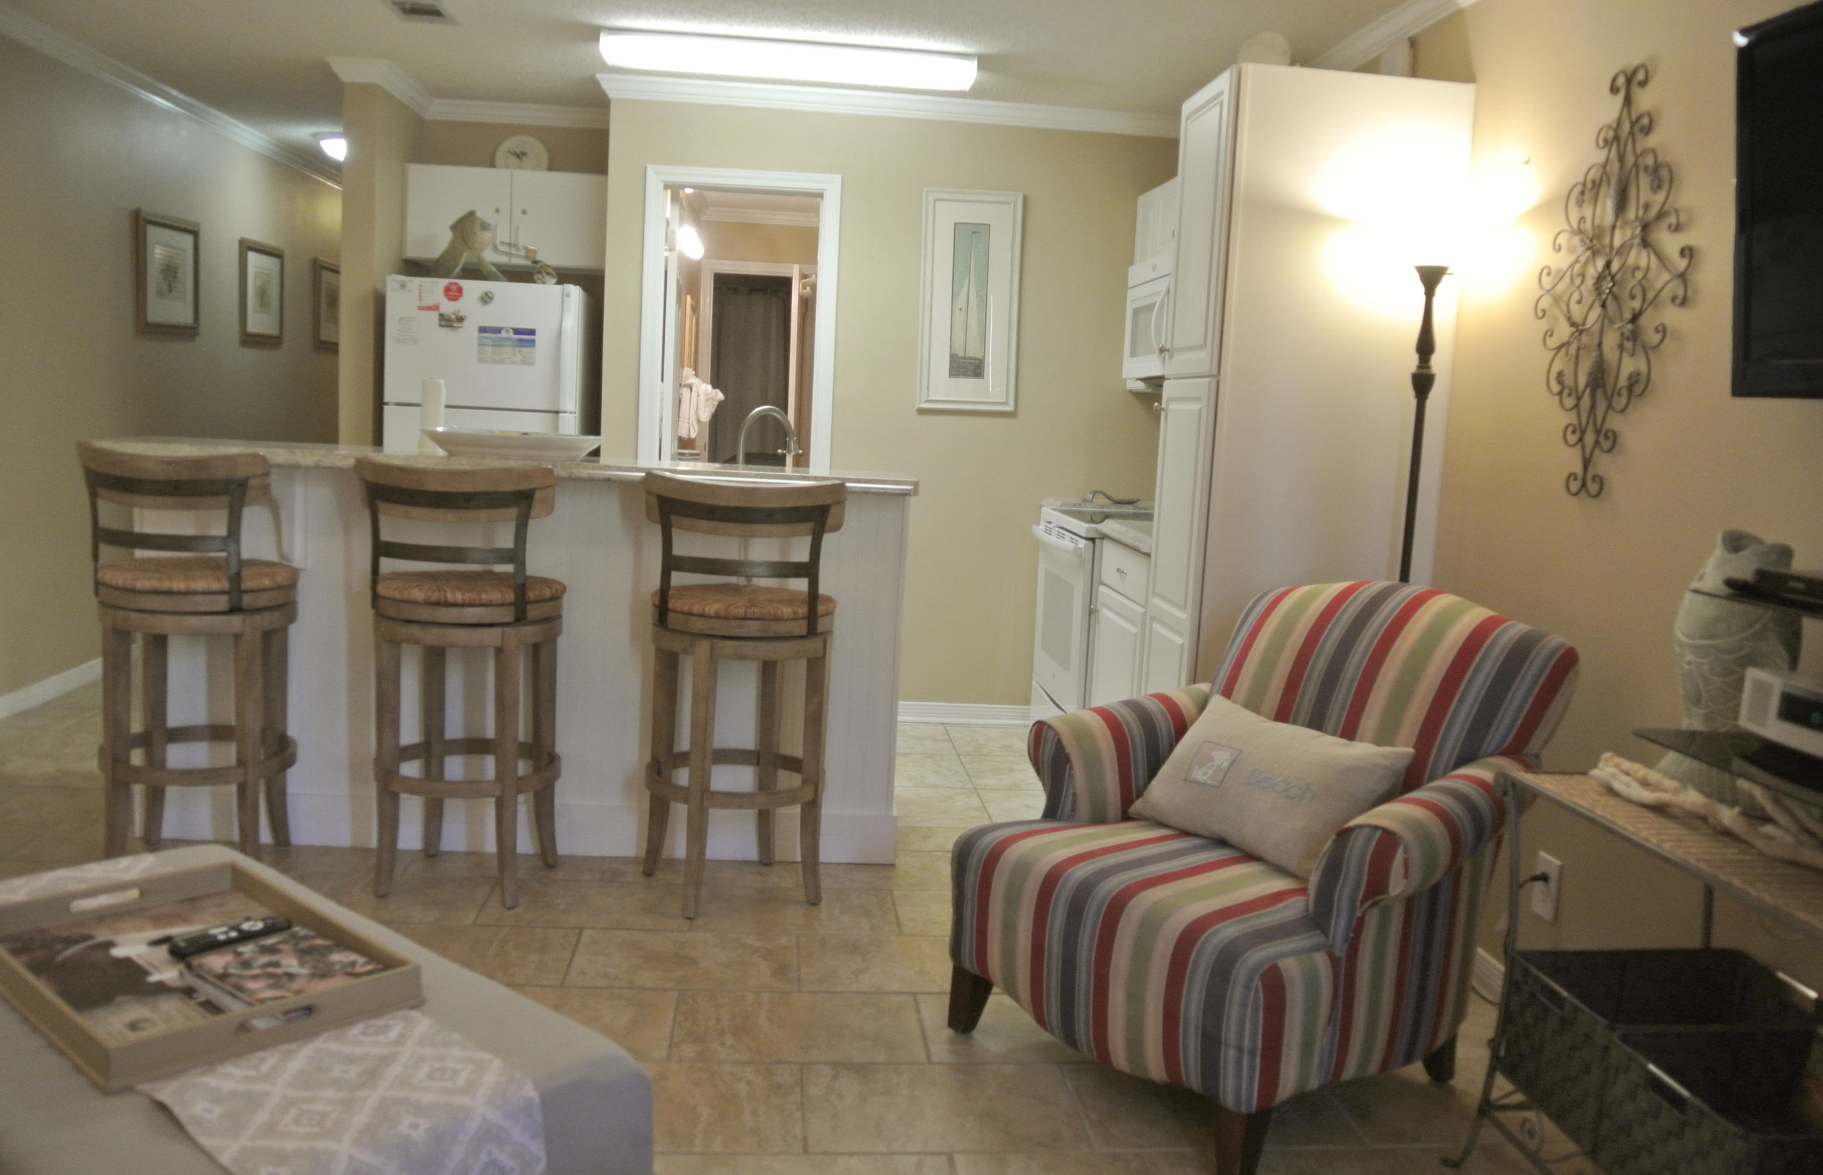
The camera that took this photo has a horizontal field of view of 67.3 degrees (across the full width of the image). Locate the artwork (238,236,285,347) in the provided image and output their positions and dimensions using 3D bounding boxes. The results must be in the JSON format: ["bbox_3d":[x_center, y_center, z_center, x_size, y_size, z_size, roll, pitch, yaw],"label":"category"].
[{"bbox_3d":[-3.205,-1.439,6.756,0.030,0.515,0.556,2,8,-5],"label":"artwork"}]

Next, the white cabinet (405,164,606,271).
[{"bbox_3d":[-1.599,-1.491,5.585,0.830,0.370,0.310,2,7,-4],"label":"white cabinet"}]

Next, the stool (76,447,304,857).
[{"bbox_3d":[-1.801,0.184,3.433,0.475,1.075,0.510,4,7,7],"label":"stool"}]

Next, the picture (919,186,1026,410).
[{"bbox_3d":[0.228,-1.094,5.257,0.383,0.845,0.035,2,8,-5],"label":"picture"}]

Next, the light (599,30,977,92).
[{"bbox_3d":[-0.403,-1.765,4.610,1.240,0.075,0.250,2,7,-4],"label":"light"}]

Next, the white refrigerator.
[{"bbox_3d":[-1.610,-0.351,5.380,0.714,1.635,0.730,2,8,-5],"label":"white refrigerator"}]

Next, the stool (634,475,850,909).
[{"bbox_3d":[-0.430,0.251,3.432,0.475,1.075,0.510,3,7,1],"label":"stool"}]

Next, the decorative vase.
[{"bbox_3d":[1.298,0.129,2.161,0.190,0.430,0.190,-1,9,-30],"label":"decorative vase"}]

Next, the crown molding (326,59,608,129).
[{"bbox_3d":[-1.663,-1.902,5.265,0.970,0.095,0.750,2,8,-5],"label":"crown molding"}]

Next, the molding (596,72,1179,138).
[{"bbox_3d":[-0.028,-1.818,5.176,2.310,0.085,0.065,2,7,-4],"label":"molding"}]

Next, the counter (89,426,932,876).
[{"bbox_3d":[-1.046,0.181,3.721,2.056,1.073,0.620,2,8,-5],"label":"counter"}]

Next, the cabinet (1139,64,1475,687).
[{"bbox_3d":[1.000,-0.226,3.611,0.615,2.120,0.500,2,8,-5],"label":"cabinet"}]

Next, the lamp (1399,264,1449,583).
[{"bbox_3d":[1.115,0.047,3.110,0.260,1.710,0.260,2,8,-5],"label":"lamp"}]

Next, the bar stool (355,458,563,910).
[{"bbox_3d":[-1.091,0.221,3.374,0.460,1.080,0.480,4,8,9],"label":"bar stool"}]

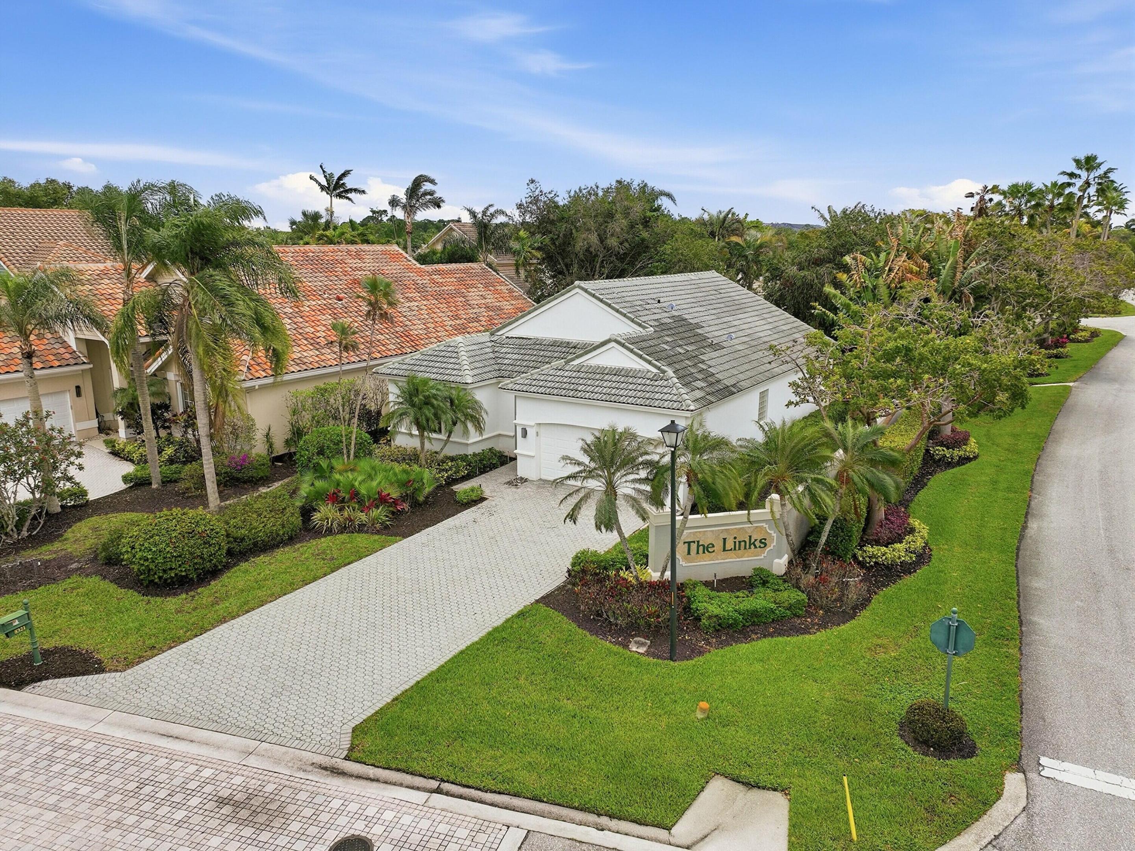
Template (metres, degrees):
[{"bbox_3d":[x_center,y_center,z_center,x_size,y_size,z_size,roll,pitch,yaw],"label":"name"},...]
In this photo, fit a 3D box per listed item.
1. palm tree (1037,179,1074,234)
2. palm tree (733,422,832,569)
[{"bbox_3d":[47.630,-17.483,78.182,3.700,13.268,3.700,7,15,30],"label":"palm tree"},{"bbox_3d":[5.243,1.710,19.136,2.450,3.794,2.450,3,14,16],"label":"palm tree"}]

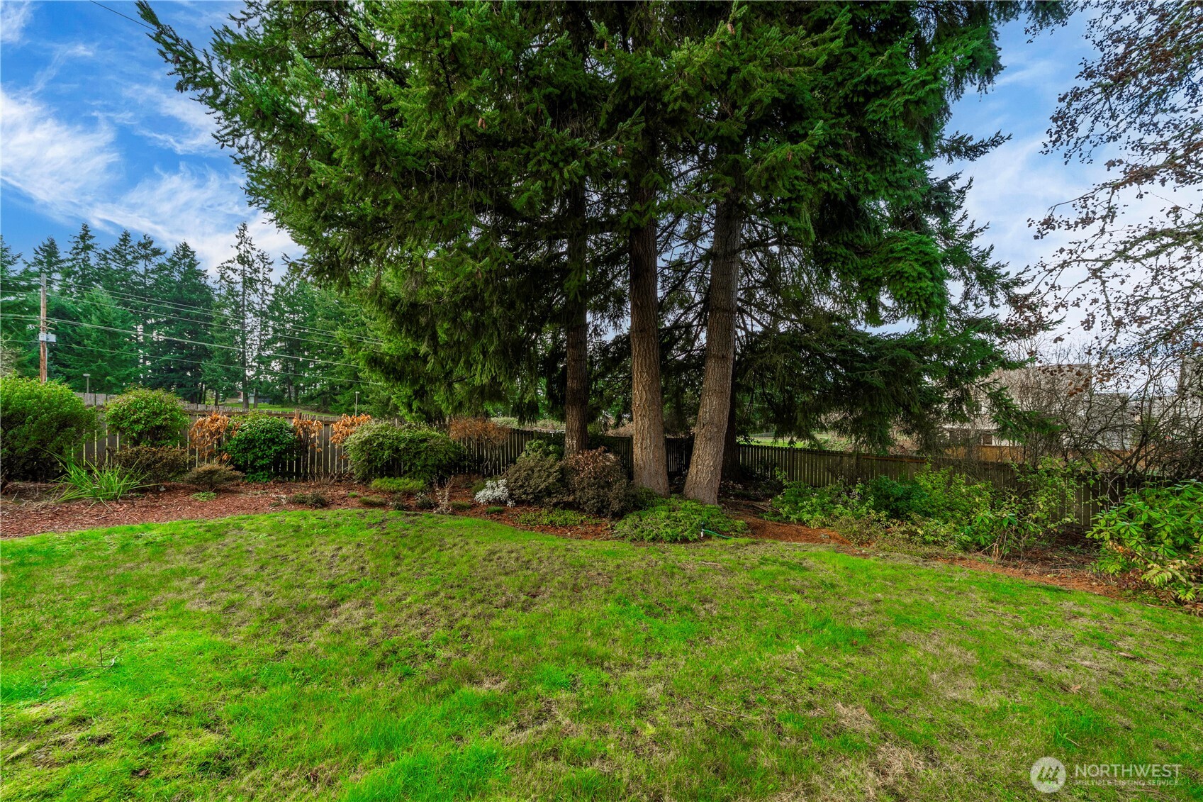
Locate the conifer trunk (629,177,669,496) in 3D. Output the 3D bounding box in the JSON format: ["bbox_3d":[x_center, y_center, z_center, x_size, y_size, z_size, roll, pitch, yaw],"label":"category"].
[{"bbox_3d":[1.279,-1.693,10.700,0.980,8.600,0.920,0,0,0],"label":"conifer trunk"}]

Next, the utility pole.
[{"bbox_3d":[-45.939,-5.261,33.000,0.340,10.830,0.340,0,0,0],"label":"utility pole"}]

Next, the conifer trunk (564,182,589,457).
[{"bbox_3d":[-0.795,-2.326,12.800,0.740,9.330,0.720,0,0,0],"label":"conifer trunk"}]

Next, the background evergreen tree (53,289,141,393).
[{"bbox_3d":[-55.971,-6.416,44.500,6.200,12.210,6.200,0,0,38],"label":"background evergreen tree"}]

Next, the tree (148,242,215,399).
[{"bbox_3d":[-58.685,-10.831,56.000,6.800,22.710,6.800,0,0,44],"label":"tree"}]

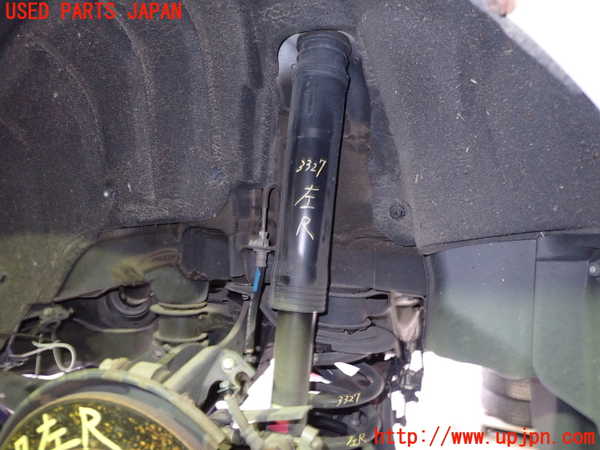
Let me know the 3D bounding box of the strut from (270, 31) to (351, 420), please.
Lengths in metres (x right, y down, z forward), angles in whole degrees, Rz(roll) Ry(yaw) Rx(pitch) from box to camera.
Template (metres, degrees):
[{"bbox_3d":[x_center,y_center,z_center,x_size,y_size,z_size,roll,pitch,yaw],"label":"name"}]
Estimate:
[{"bbox_3d":[0.010,0.002,0.600,0.080,0.550,0.080,5,0,0],"label":"strut"}]

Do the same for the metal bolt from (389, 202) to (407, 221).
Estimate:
[{"bbox_3d":[0.151,-0.021,0.670,0.026,0.026,0.014,0,-2,11],"label":"metal bolt"}]

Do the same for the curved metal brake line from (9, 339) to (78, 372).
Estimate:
[{"bbox_3d":[-0.379,0.194,0.640,0.092,0.045,0.050,0,-2,0],"label":"curved metal brake line"}]

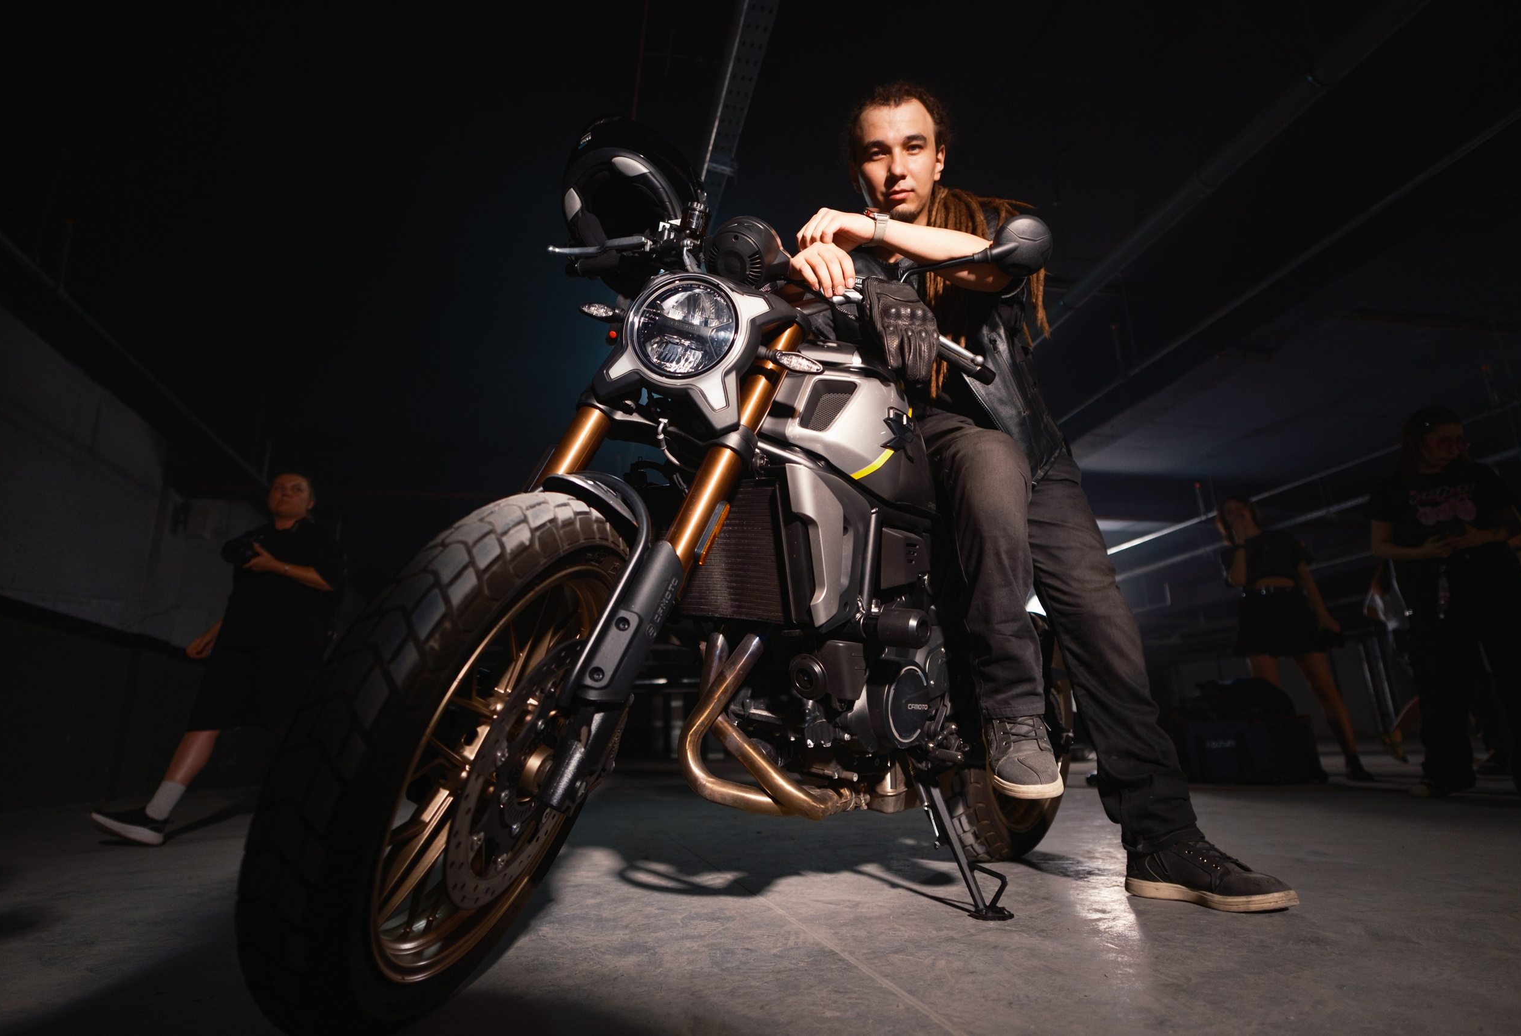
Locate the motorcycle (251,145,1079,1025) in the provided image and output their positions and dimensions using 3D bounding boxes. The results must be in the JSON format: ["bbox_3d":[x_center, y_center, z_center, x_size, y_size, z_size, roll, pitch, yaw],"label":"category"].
[{"bbox_3d":[0.206,0.031,1.544,0.802,1.389,2.056,-10,-17,40],"label":"motorcycle"}]

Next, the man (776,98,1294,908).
[{"bbox_3d":[0.501,-0.064,1.552,0.707,1.540,0.704,-6,-17,15],"label":"man"}]

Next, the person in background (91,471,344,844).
[{"bbox_3d":[-2.366,0.567,3.573,0.720,1.670,0.620,-5,-17,9],"label":"person in background"}]

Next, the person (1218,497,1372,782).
[{"bbox_3d":[3.056,0.662,4.529,0.580,1.650,0.420,-12,-19,30],"label":"person"}]

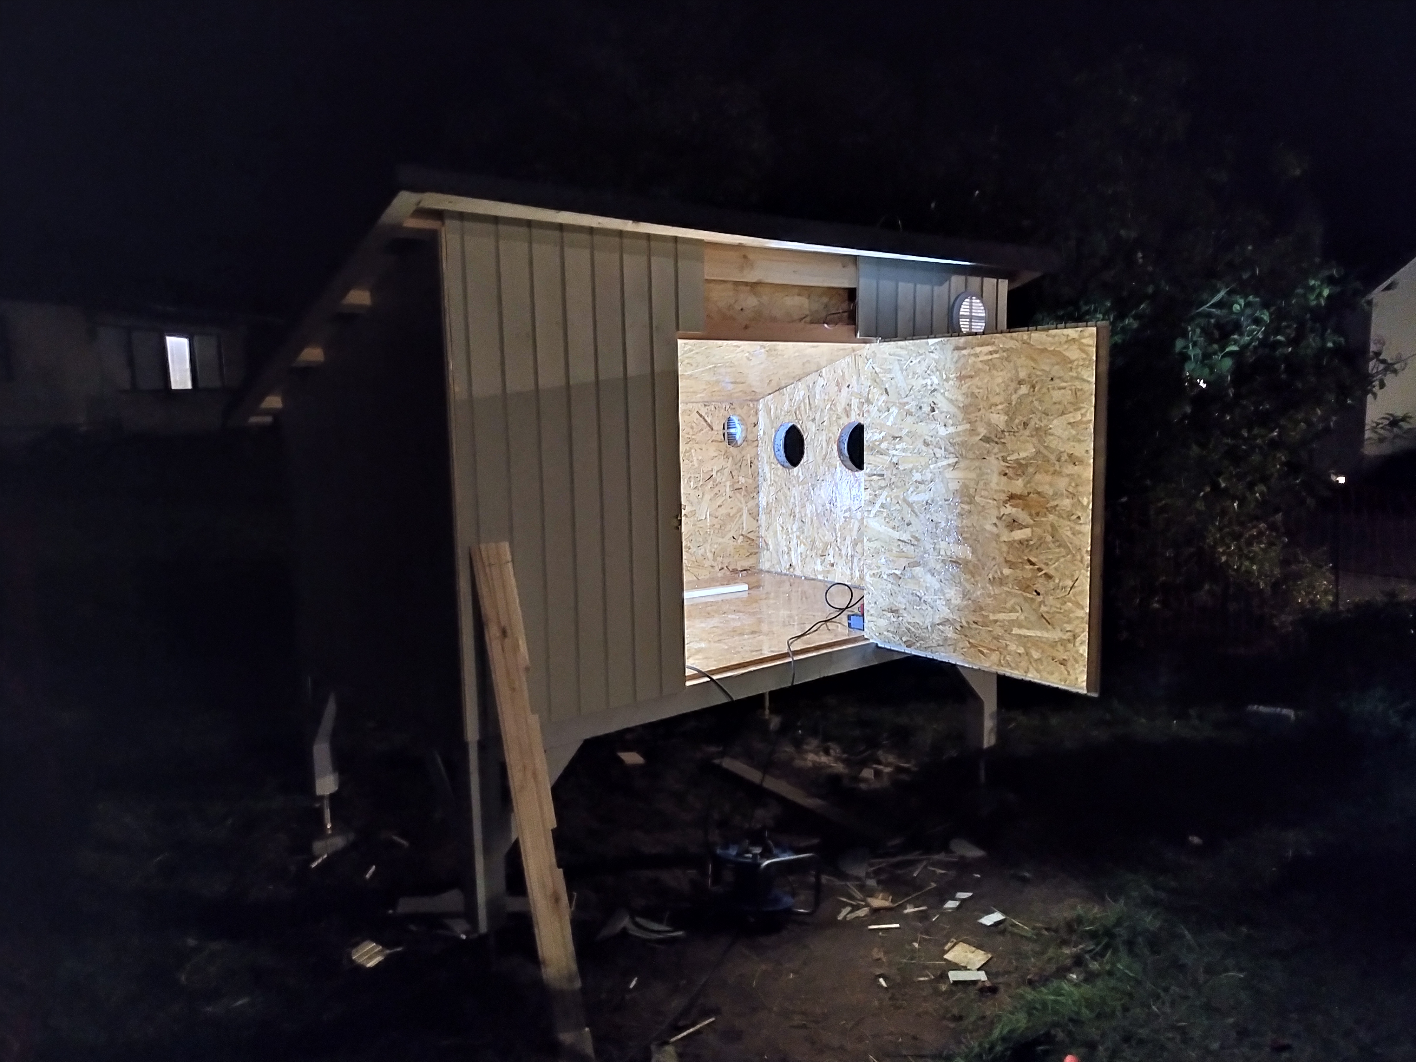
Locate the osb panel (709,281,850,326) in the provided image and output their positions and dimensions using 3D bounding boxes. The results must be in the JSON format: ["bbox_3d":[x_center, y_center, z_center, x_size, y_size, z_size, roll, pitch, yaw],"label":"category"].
[{"bbox_3d":[0.263,-0.789,3.433,0.710,0.145,0.020,-7,10,-38],"label":"osb panel"}]

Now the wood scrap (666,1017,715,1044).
[{"bbox_3d":[-0.040,1.282,2.523,0.145,0.010,0.012,-7,9,-35],"label":"wood scrap"}]

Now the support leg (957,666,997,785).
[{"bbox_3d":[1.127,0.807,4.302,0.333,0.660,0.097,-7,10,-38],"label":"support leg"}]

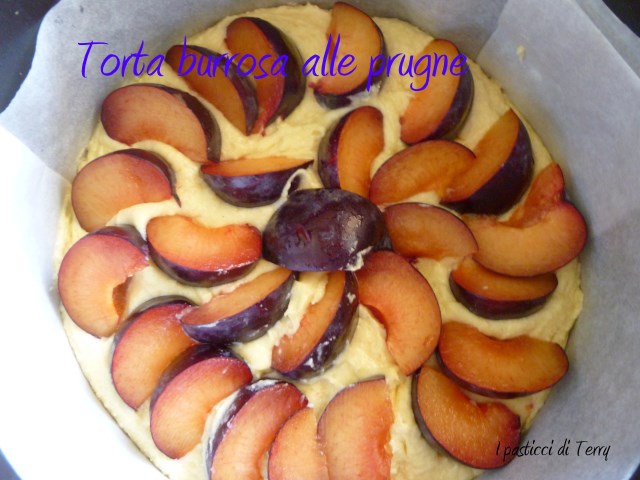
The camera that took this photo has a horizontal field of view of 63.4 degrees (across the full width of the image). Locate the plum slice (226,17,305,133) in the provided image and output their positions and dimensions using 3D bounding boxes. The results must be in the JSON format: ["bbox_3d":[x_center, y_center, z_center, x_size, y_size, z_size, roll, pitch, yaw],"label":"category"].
[{"bbox_3d":[-0.027,-0.093,0.272,0.033,0.024,0.063,-17,78,-5],"label":"plum slice"}]

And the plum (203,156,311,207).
[{"bbox_3d":[-0.030,-0.026,0.255,0.053,0.026,0.025,0,83,-2],"label":"plum"}]

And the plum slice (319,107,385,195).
[{"bbox_3d":[0.015,-0.043,0.259,0.028,0.024,0.048,19,76,2],"label":"plum slice"}]

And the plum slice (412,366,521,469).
[{"bbox_3d":[0.065,0.084,0.235,0.055,0.024,0.032,28,78,4],"label":"plum slice"}]

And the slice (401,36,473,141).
[{"bbox_3d":[0.067,-0.078,0.272,0.030,0.022,0.062,15,77,2],"label":"slice"}]

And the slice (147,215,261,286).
[{"bbox_3d":[-0.055,0.007,0.248,0.054,0.023,0.031,7,82,-1],"label":"slice"}]

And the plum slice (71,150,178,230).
[{"bbox_3d":[-0.094,-0.024,0.248,0.047,0.020,0.036,-22,78,-8],"label":"plum slice"}]

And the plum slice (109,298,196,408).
[{"bbox_3d":[-0.078,0.048,0.242,0.033,0.023,0.053,37,83,3],"label":"plum slice"}]

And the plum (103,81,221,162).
[{"bbox_3d":[-0.074,-0.057,0.256,0.060,0.023,0.032,14,82,0],"label":"plum"}]

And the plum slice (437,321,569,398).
[{"bbox_3d":[0.084,0.054,0.237,0.056,0.020,0.027,11,76,0],"label":"plum slice"}]

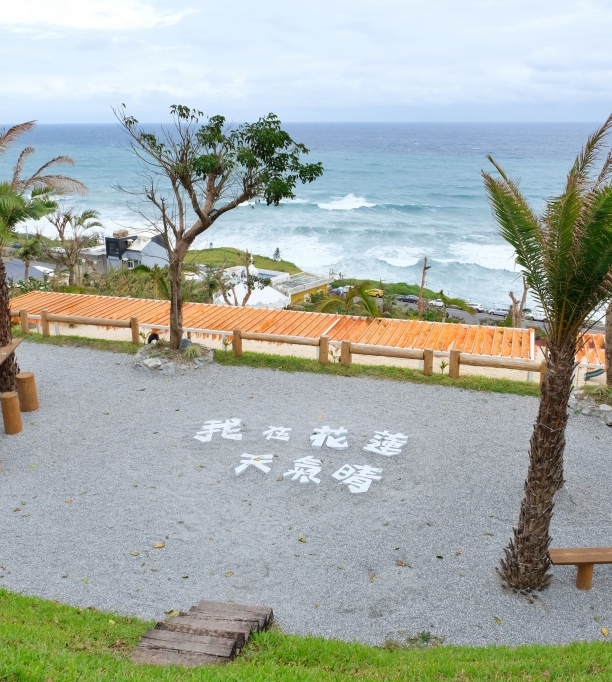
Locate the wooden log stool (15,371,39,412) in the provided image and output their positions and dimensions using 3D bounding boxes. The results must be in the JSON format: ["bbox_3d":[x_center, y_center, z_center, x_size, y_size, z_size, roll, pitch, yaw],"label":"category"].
[{"bbox_3d":[-3.894,0.720,9.563,0.260,0.500,0.260,0,18,0],"label":"wooden log stool"}]

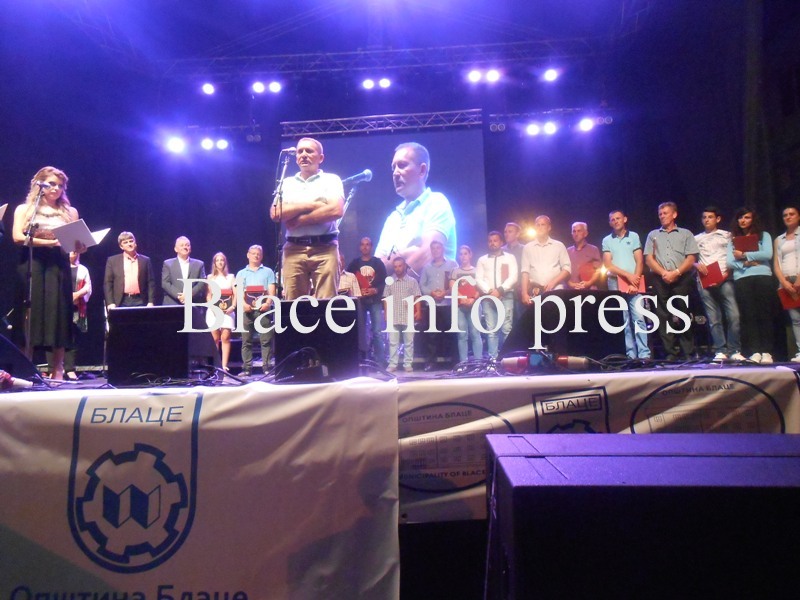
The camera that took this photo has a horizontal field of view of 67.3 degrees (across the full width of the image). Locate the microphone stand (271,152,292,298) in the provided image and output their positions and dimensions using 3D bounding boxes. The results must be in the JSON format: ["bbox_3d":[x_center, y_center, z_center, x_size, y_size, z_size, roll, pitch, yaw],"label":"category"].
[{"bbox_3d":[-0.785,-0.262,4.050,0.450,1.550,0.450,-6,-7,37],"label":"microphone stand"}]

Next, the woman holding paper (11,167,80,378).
[{"bbox_3d":[-2.788,-0.231,4.807,0.520,1.720,0.440,3,-8,-41],"label":"woman holding paper"}]

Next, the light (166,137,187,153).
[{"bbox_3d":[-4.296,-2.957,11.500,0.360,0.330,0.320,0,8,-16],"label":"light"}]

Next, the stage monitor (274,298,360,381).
[{"bbox_3d":[-0.437,0.242,3.573,0.460,0.435,0.540,-2,-6,4],"label":"stage monitor"}]

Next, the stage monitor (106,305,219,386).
[{"bbox_3d":[-1.411,0.286,3.680,0.460,0.435,0.540,-2,-6,3],"label":"stage monitor"}]

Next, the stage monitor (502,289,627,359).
[{"bbox_3d":[0.937,0.197,3.577,0.460,0.435,0.540,2,-7,-31],"label":"stage monitor"}]

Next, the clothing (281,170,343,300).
[{"bbox_3d":[-0.636,-0.239,4.439,0.480,1.480,0.300,-2,-6,3],"label":"clothing"}]

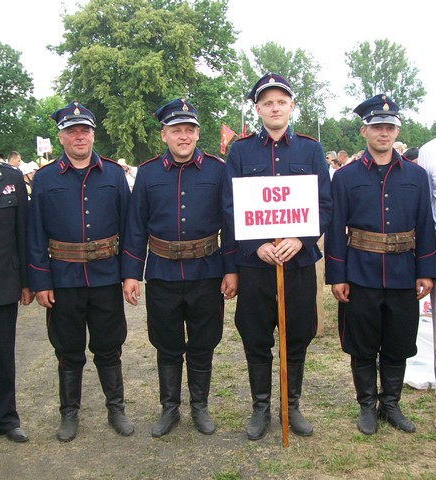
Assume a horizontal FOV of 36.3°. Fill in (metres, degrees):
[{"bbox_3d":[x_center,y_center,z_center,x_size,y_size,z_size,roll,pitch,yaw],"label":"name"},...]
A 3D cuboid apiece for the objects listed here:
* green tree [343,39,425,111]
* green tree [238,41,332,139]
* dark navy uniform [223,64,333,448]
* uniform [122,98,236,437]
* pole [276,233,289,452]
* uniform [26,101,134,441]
[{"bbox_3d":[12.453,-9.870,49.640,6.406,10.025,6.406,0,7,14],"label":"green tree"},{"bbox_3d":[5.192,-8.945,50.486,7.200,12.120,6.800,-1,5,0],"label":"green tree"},{"bbox_3d":[0.311,0.093,3.460,0.570,1.885,0.420,-1,7,4],"label":"dark navy uniform"},{"bbox_3d":[-0.202,0.137,3.500,0.590,1.770,0.360,-1,5,-1],"label":"uniform"},{"bbox_3d":[0.328,0.516,3.333,0.033,1.080,0.028,-2,6,3],"label":"pole"},{"bbox_3d":[-0.719,0.152,3.480,0.555,1.770,0.360,-2,5,-14],"label":"uniform"}]

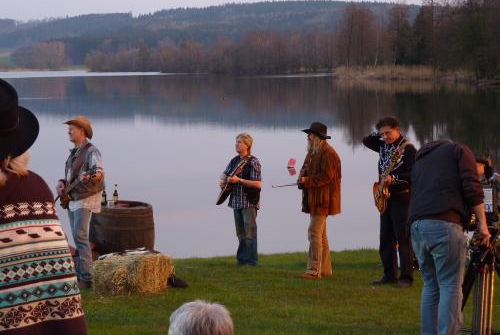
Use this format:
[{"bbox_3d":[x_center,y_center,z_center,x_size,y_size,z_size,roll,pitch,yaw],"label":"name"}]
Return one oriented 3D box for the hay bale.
[{"bbox_3d":[-1.238,1.128,11.050,0.460,0.360,0.860,0,2,29],"label":"hay bale"}]

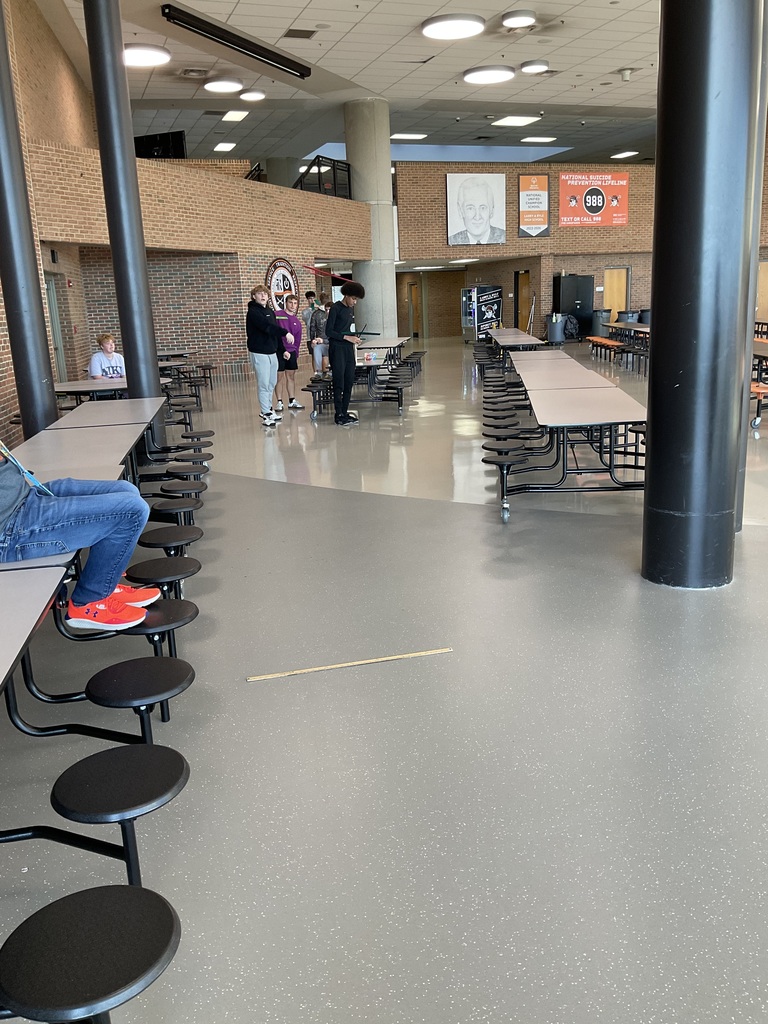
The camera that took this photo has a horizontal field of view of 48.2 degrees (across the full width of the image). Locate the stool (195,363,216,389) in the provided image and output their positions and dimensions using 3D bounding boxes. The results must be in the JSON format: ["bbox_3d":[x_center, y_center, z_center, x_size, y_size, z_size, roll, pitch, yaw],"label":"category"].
[{"bbox_3d":[-3.422,-2.582,16.607,0.370,0.460,0.370,-8,15,-20],"label":"stool"}]

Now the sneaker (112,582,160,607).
[{"bbox_3d":[-1.024,0.313,3.336,0.295,0.110,0.105,-5,14,-10],"label":"sneaker"}]

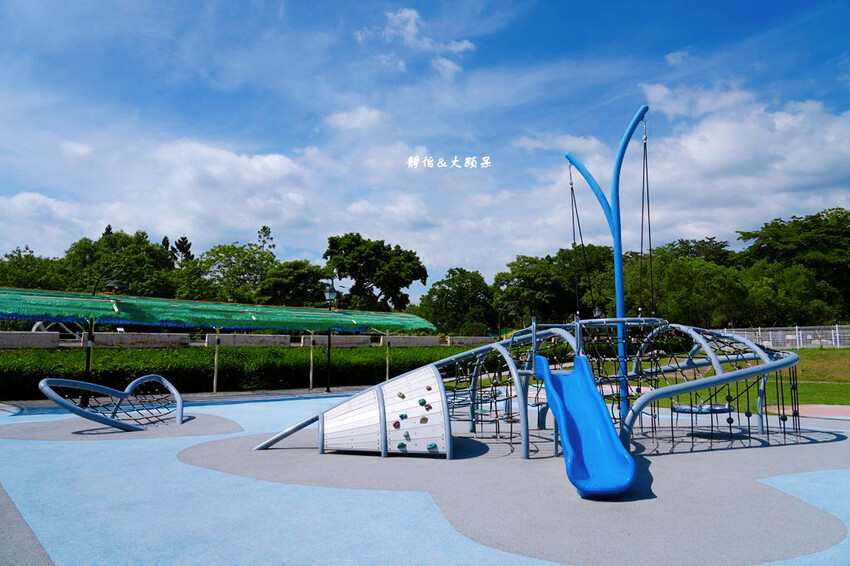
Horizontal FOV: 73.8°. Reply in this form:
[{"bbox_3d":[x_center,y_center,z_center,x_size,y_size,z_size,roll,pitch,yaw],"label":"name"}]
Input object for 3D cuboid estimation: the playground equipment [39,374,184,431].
[{"bbox_3d":[-6.160,2.383,11.500,2.100,1.050,2.600,-1,-7,10],"label":"playground equipment"}]

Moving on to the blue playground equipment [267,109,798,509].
[{"bbox_3d":[2.262,-0.434,9.111,9.800,6.160,5.430,1,-7,-7],"label":"blue playground equipment"}]

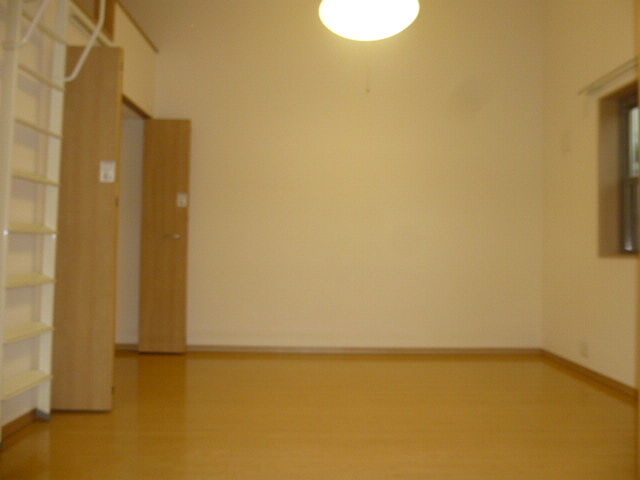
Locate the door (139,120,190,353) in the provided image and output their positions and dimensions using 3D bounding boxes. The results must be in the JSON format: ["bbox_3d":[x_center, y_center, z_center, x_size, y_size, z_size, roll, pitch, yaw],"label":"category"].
[{"bbox_3d":[-1.343,-0.031,4.040,0.405,2.020,0.050,1,-1,0],"label":"door"}]

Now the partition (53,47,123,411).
[{"bbox_3d":[-1.330,-0.062,2.590,0.385,2.020,0.055,1,-1,0],"label":"partition"}]

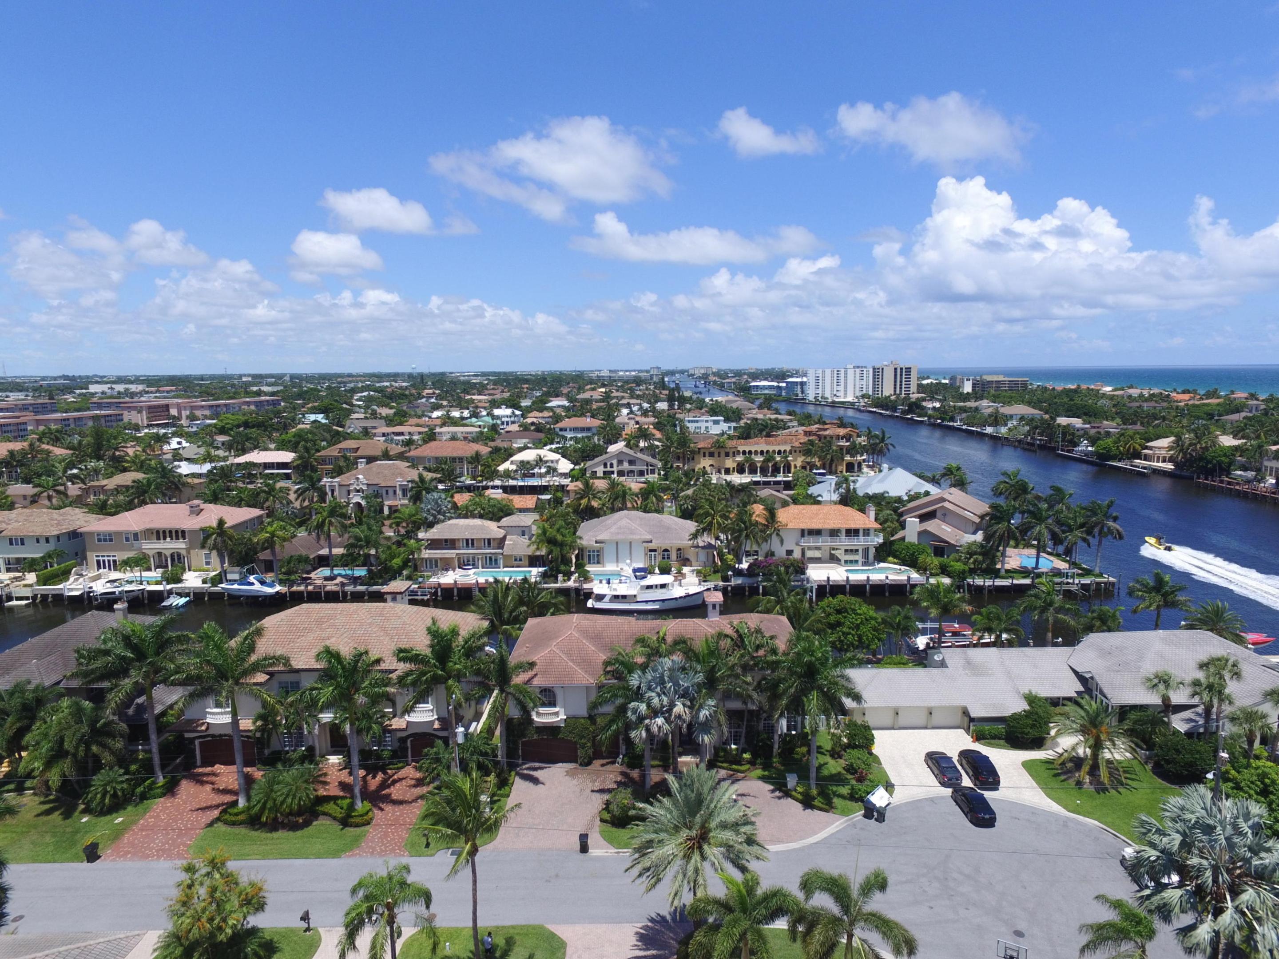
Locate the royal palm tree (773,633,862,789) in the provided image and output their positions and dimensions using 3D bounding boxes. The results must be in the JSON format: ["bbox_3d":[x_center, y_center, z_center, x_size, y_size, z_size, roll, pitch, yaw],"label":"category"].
[{"bbox_3d":[15.018,19.984,62.725,7.496,13.529,7.496,0,9,0],"label":"royal palm tree"}]

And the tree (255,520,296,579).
[{"bbox_3d":[-61.964,12.599,126.103,7.142,10.608,7.142,0,9,0],"label":"tree"}]

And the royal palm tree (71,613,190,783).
[{"bbox_3d":[-43.984,19.443,64.440,10.290,15.125,10.290,0,9,0],"label":"royal palm tree"}]

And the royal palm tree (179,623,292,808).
[{"bbox_3d":[-32.848,19.738,60.688,9.196,15.464,9.196,0,9,0],"label":"royal palm tree"}]

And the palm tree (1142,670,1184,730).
[{"bbox_3d":[47.767,21.495,67.585,3.824,7.916,3.824,0,9,0],"label":"palm tree"}]

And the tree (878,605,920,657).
[{"bbox_3d":[30.597,18.049,87.146,4.820,6.770,4.680,0,9,0],"label":"tree"}]

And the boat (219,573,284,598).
[{"bbox_3d":[-63.296,17.377,120.200,10.320,3.400,3.200,0,9,0],"label":"boat"}]

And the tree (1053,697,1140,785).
[{"bbox_3d":[39.558,22.479,64.362,8.065,7.074,8.065,0,9,0],"label":"tree"}]

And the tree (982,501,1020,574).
[{"bbox_3d":[62.319,10.284,127.494,6.530,12.584,6.530,0,9,0],"label":"tree"}]

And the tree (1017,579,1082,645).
[{"bbox_3d":[47.869,16.497,86.595,7.350,9.760,7.130,0,9,0],"label":"tree"}]

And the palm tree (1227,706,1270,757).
[{"bbox_3d":[53.562,22.867,65.110,3.775,5.839,3.775,0,9,0],"label":"palm tree"}]

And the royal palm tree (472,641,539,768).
[{"bbox_3d":[-11.378,19.238,62.989,5.930,11.650,5.750,0,9,0],"label":"royal palm tree"}]

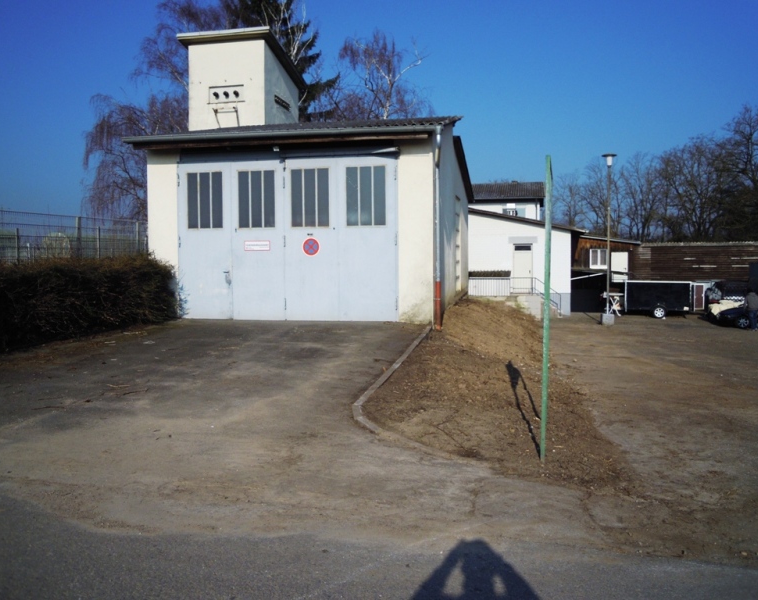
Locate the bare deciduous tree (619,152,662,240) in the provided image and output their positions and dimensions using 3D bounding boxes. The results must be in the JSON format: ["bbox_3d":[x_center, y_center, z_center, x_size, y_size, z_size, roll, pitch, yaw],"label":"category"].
[{"bbox_3d":[22.448,-6.393,55.777,3.562,12.190,3.562,0,2,0],"label":"bare deciduous tree"}]

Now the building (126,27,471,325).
[{"bbox_3d":[-1.018,-3.442,20.673,7.430,7.320,12.900,0,3,11],"label":"building"}]

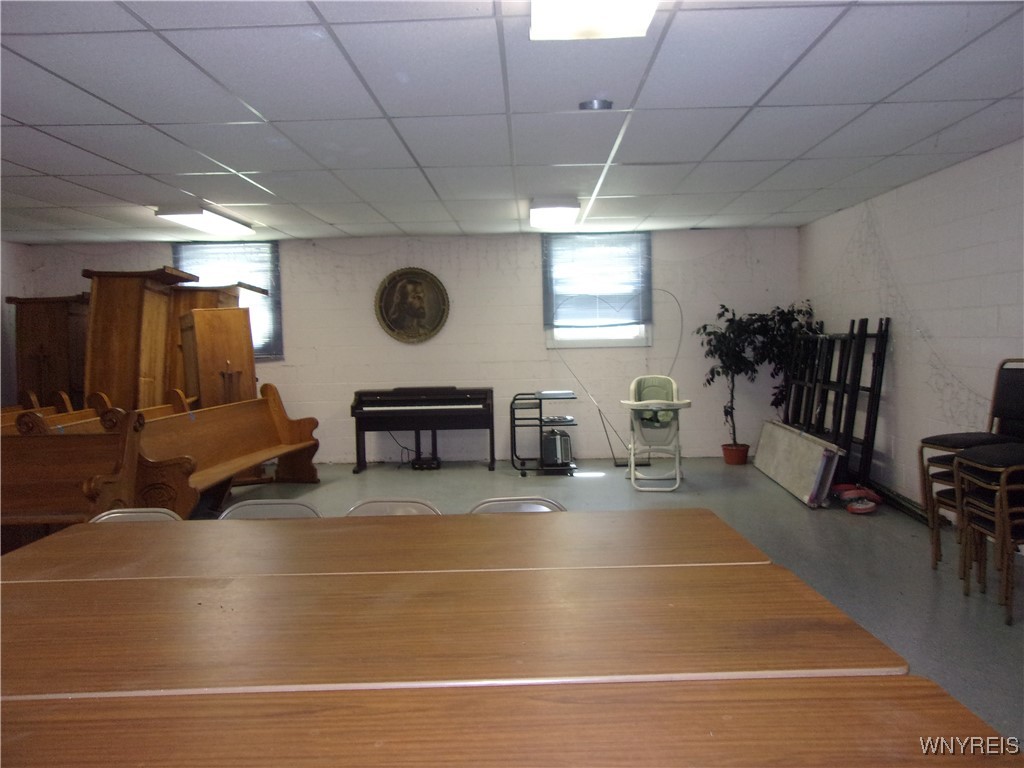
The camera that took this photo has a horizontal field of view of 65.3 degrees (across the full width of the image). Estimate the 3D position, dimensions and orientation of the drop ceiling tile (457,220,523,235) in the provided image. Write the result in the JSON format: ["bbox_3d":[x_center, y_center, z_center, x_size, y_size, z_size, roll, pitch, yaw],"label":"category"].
[{"bbox_3d":[-0.228,-1.609,8.195,0.604,0.020,1.043,-1,3,1],"label":"drop ceiling tile"}]

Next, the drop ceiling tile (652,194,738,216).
[{"bbox_3d":[1.588,-1.567,7.000,0.605,0.020,1.210,-1,3,1],"label":"drop ceiling tile"}]

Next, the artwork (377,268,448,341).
[{"bbox_3d":[-1.074,-0.855,8.590,0.815,0.815,0.050,-1,3,1],"label":"artwork"}]

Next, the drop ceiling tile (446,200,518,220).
[{"bbox_3d":[-0.248,-1.530,7.052,0.605,0.020,1.209,-1,3,1],"label":"drop ceiling tile"}]

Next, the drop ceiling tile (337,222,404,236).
[{"bbox_3d":[-1.447,-1.583,8.211,0.604,0.020,1.018,-1,3,1],"label":"drop ceiling tile"}]

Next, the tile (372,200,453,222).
[{"bbox_3d":[-0.851,-1.525,7.058,0.605,0.025,1.212,-1,3,2],"label":"tile"}]

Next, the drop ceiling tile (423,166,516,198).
[{"bbox_3d":[-0.278,-1.456,5.836,0.605,0.020,1.209,-1,3,1],"label":"drop ceiling tile"}]

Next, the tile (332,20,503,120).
[{"bbox_3d":[-0.336,-1.310,3.391,0.605,0.020,1.210,-1,3,1],"label":"tile"}]

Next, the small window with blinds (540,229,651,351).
[{"bbox_3d":[0.947,-1.020,8.713,1.180,1.240,0.100,-1,3,-1],"label":"small window with blinds"}]

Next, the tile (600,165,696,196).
[{"bbox_3d":[0.949,-1.482,5.805,0.605,0.020,1.210,-1,3,1],"label":"tile"}]

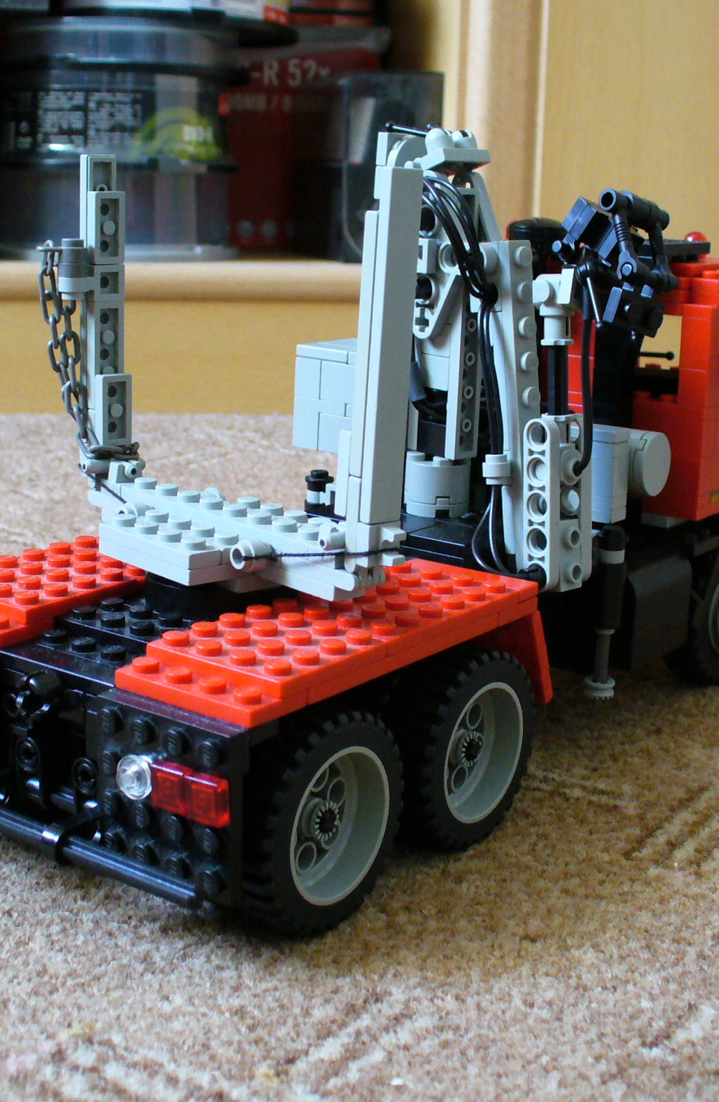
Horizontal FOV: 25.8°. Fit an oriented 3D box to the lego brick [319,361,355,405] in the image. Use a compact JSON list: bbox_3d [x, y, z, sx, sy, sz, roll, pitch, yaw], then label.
[{"bbox_3d":[0.000,-0.041,0.385,0.016,0.010,0.009,12,17,35],"label":"lego brick"}]

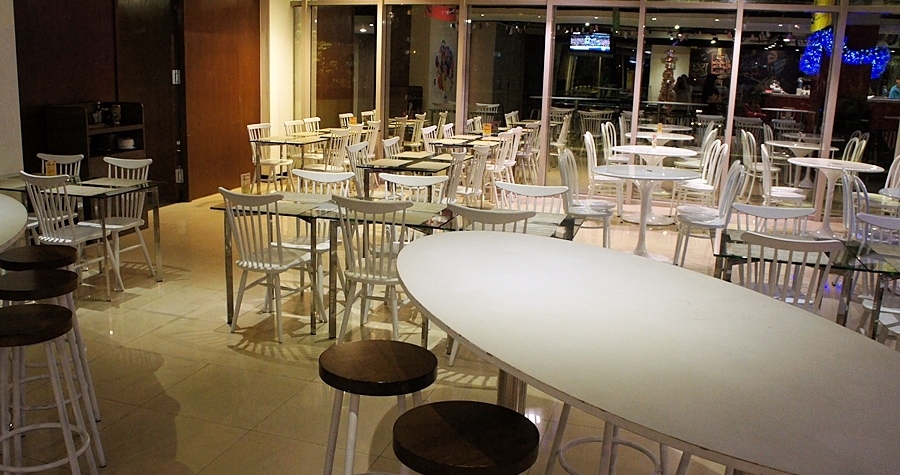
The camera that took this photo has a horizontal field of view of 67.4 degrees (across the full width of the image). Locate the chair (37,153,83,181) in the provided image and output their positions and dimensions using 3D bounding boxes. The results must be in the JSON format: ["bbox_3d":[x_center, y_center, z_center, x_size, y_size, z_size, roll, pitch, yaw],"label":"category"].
[{"bbox_3d":[-3.119,-0.161,5.152,0.470,0.880,0.500,4,13,11],"label":"chair"}]

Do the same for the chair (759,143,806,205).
[{"bbox_3d":[3.587,-0.460,7.164,0.500,0.910,0.430,6,14,16],"label":"chair"}]

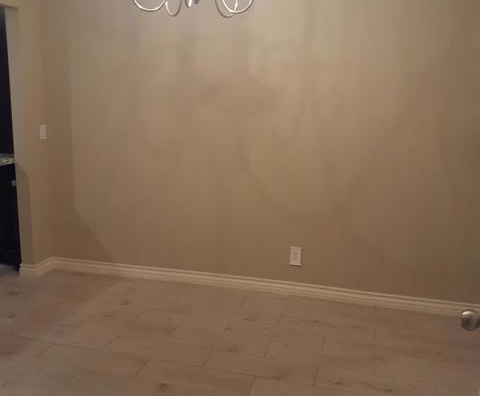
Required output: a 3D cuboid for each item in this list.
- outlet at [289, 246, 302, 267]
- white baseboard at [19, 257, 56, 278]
[{"bbox_3d":[0.413,0.433,3.718,0.078,0.130,0.016,4,12,14],"label":"outlet"},{"bbox_3d":[-1.671,0.566,4.143,0.135,0.107,0.280,4,12,14],"label":"white baseboard"}]

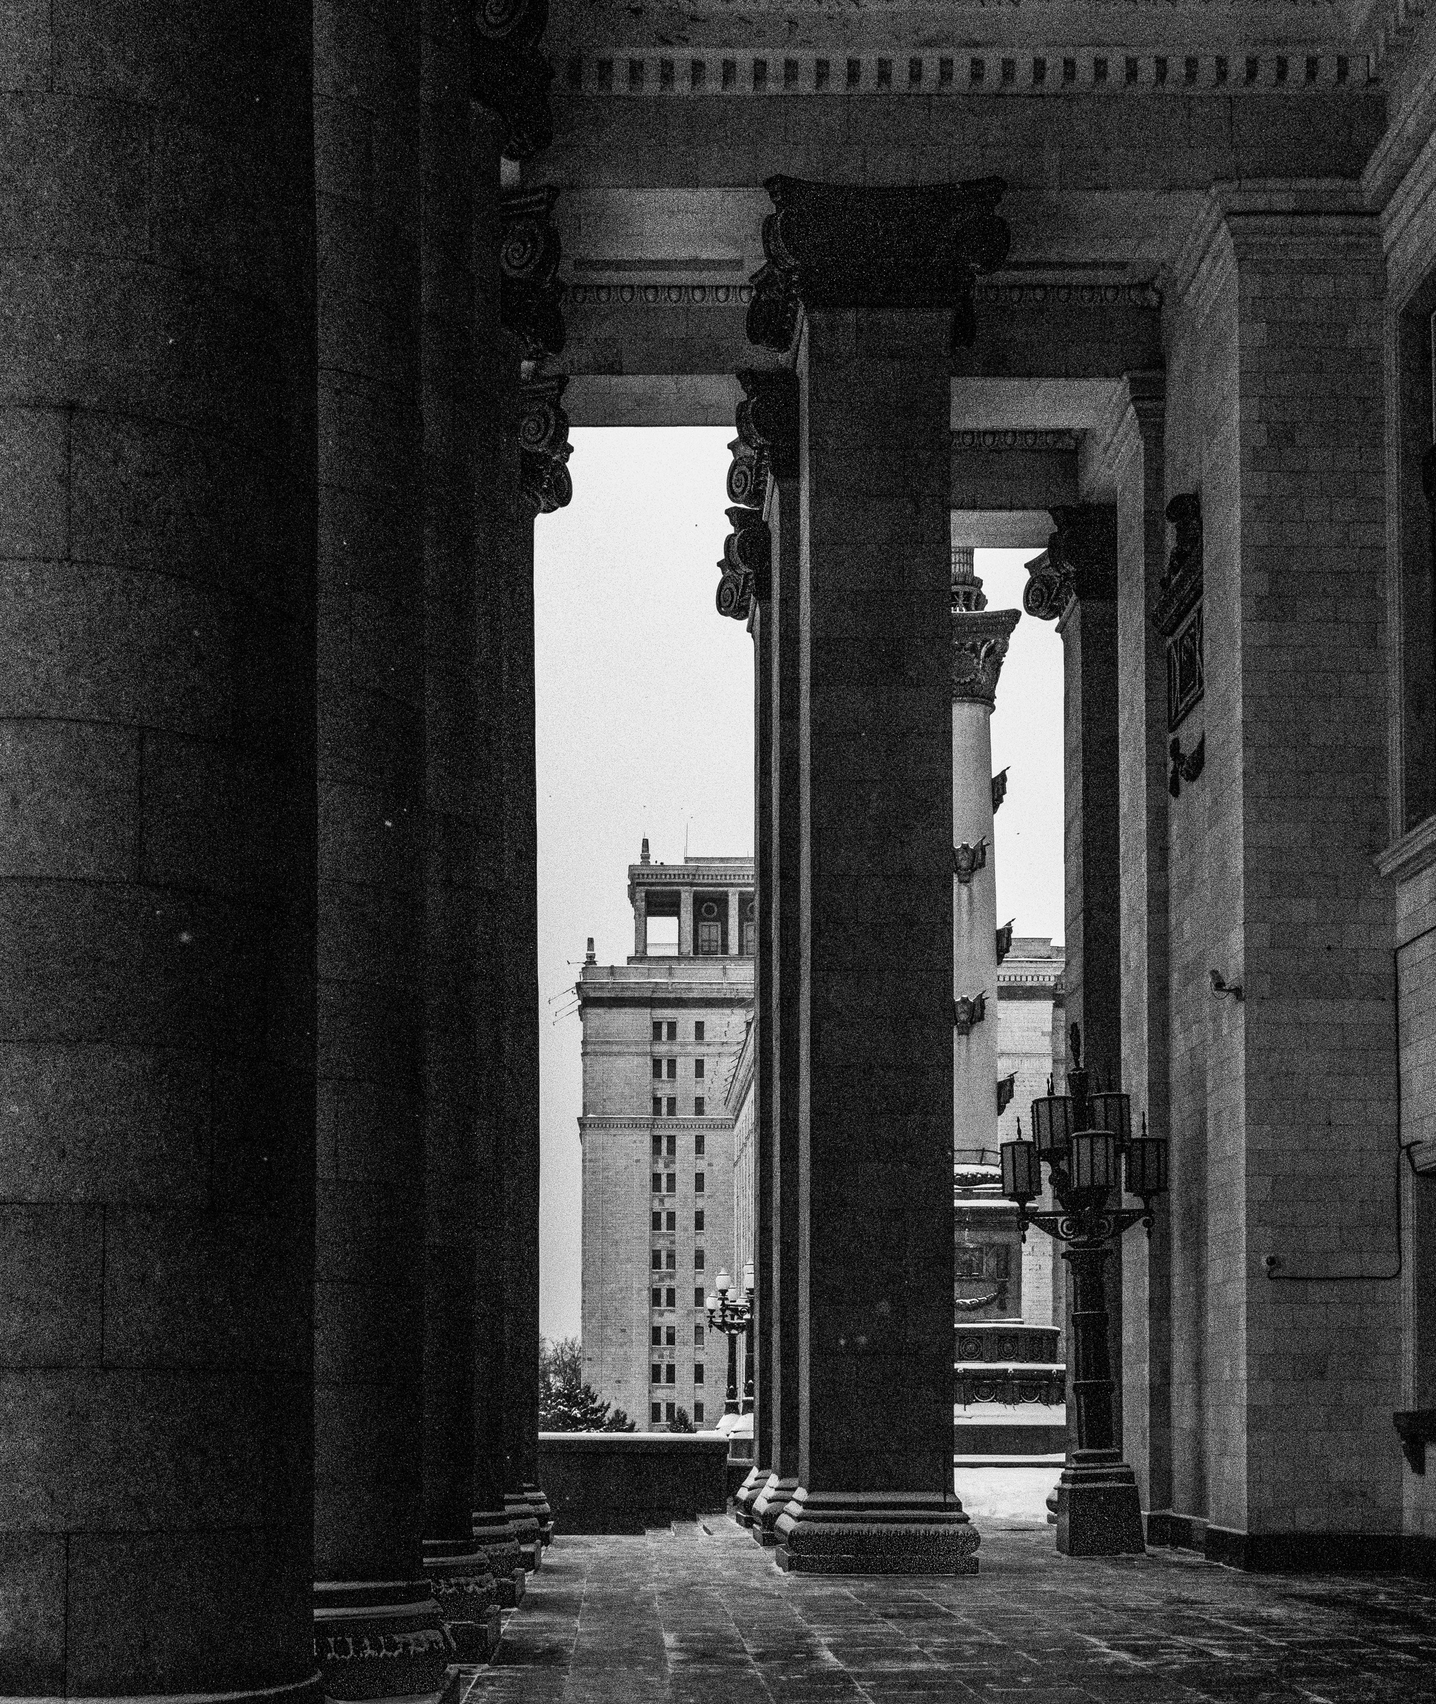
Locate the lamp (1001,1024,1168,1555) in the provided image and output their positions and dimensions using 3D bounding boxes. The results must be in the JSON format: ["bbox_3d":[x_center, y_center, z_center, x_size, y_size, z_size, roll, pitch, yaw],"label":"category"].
[{"bbox_3d":[3.900,4.630,25.500,1.720,5.600,1.700,0,-3,-1],"label":"lamp"}]

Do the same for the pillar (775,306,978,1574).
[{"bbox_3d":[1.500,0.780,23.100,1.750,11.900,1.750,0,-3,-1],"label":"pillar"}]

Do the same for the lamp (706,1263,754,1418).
[{"bbox_3d":[0.390,13.200,65.000,1.400,4.200,1.400,0,-3,-1],"label":"lamp"}]

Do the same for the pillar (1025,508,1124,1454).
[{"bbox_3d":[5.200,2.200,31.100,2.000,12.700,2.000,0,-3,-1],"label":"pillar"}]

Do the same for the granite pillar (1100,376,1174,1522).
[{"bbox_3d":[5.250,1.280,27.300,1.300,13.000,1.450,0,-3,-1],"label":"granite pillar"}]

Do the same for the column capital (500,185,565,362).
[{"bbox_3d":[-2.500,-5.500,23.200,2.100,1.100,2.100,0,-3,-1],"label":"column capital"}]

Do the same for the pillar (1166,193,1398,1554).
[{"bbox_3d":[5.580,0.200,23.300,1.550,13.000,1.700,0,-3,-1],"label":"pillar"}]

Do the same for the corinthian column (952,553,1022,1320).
[{"bbox_3d":[7.400,1.900,70.000,3.000,23.200,3.000,0,-3,-1],"label":"corinthian column"}]

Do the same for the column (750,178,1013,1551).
[{"bbox_3d":[1.500,0.250,23.100,2.200,12.800,2.200,0,-3,-1],"label":"column"}]

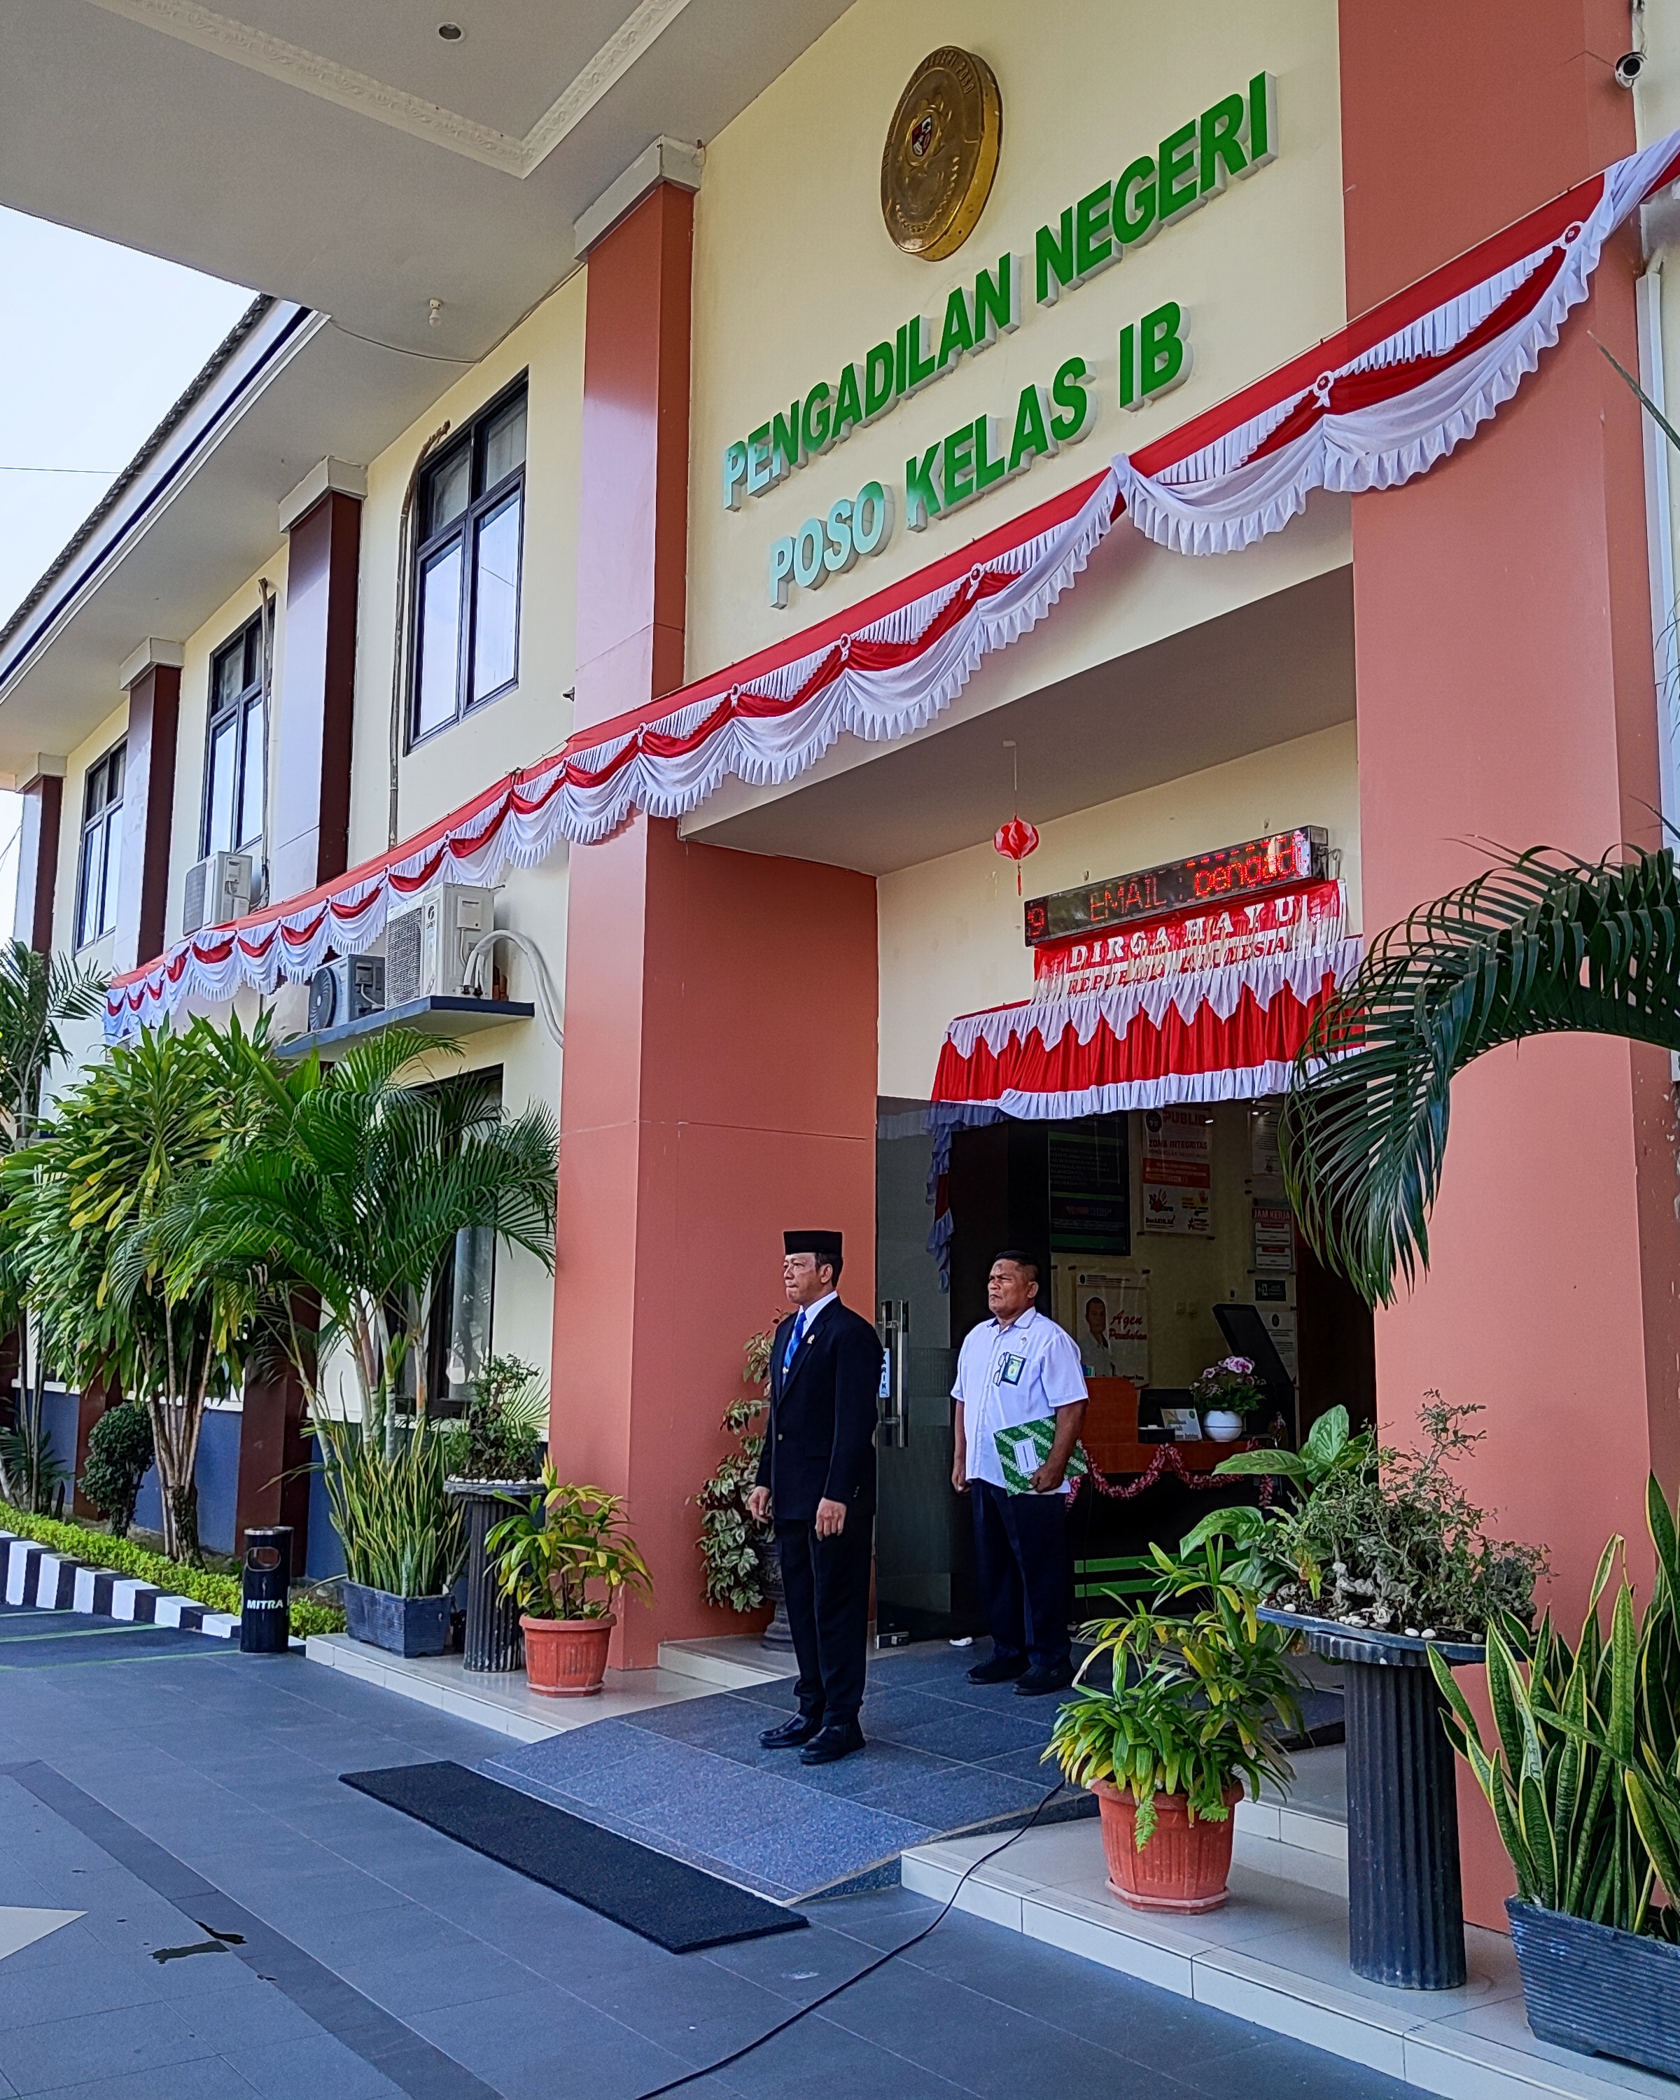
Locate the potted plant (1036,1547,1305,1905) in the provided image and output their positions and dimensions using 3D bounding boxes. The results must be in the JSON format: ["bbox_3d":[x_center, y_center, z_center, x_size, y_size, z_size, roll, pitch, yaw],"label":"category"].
[{"bbox_3d":[0.882,1.795,5.017,0.660,0.910,0.660,1,-9,0],"label":"potted plant"}]

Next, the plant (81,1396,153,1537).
[{"bbox_3d":[-5.316,3.105,13.692,0.550,1.000,0.550,7,-11,-36],"label":"plant"}]

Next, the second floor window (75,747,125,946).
[{"bbox_3d":[-6.779,-1.903,17.200,0.100,1.814,1.515,7,-11,-36],"label":"second floor window"}]

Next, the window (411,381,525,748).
[{"bbox_3d":[-2.193,-2.836,10.974,0.100,1.862,1.515,7,-11,-36],"label":"window"}]

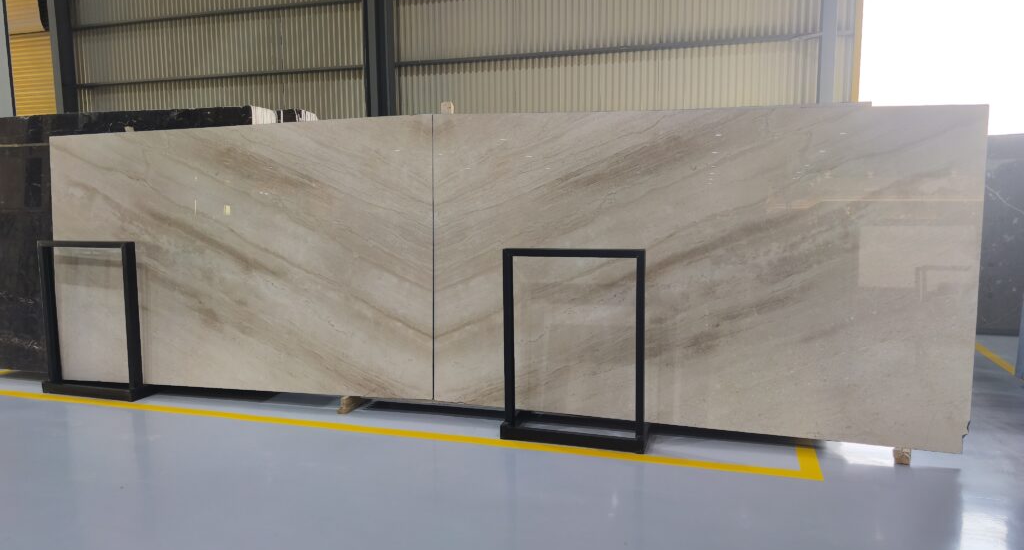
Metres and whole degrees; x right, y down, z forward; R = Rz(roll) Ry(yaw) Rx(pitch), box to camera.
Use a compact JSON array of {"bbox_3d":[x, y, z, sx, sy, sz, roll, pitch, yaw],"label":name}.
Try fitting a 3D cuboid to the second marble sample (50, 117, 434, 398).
[{"bbox_3d":[-2.012,-0.108,4.828,3.114,1.859,0.025,1,4,15],"label":"second marble sample"}]

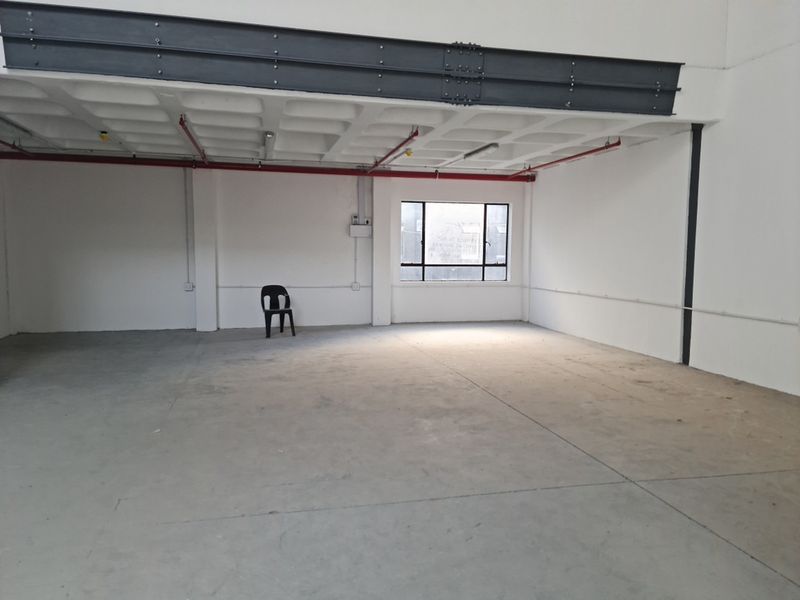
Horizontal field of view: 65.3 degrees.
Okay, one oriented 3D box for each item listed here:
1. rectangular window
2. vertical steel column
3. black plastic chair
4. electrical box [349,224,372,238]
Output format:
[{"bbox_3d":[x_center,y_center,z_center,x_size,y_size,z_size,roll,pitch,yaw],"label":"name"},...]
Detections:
[{"bbox_3d":[1.121,-1.164,12.562,2.291,1.567,0.100,0,5,-15],"label":"rectangular window"},{"bbox_3d":[3.800,-0.701,8.066,0.140,3.103,0.160,0,5,-13],"label":"vertical steel column"},{"bbox_3d":[-2.039,0.183,10.355,0.470,0.820,0.490,-2,5,-31],"label":"black plastic chair"},{"bbox_3d":[-0.749,-1.296,11.816,0.402,0.239,0.130,0,5,-14],"label":"electrical box"}]

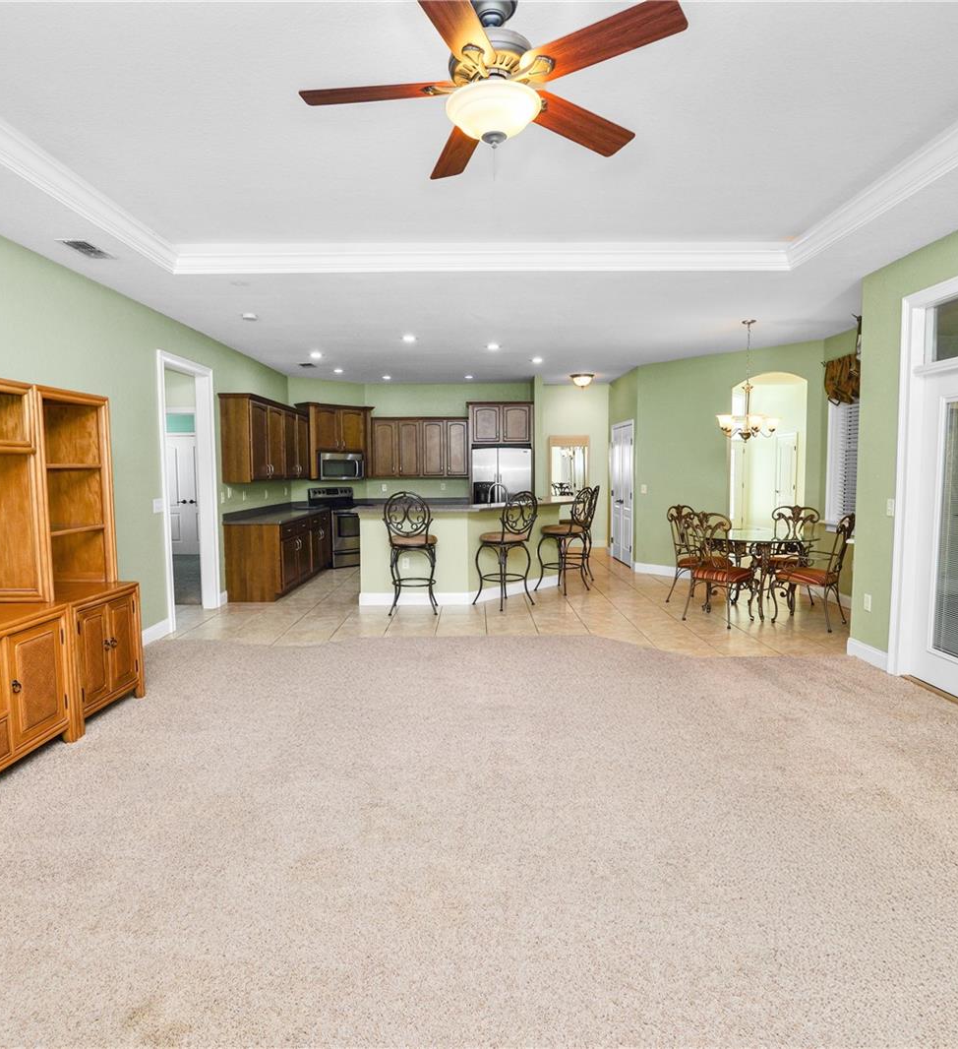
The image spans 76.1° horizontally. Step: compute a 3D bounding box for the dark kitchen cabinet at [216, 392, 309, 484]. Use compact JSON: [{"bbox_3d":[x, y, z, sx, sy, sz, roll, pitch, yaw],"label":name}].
[{"bbox_3d":[-2.747,-1.066,8.006,0.340,0.995,2.250,-1,5,-1],"label":"dark kitchen cabinet"}]

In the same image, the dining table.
[{"bbox_3d":[2.832,0.510,6.257,1.140,0.750,1.140,-1,5,-1],"label":"dining table"}]

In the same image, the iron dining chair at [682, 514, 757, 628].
[{"bbox_3d":[2.281,0.415,5.865,0.570,1.020,0.520,-5,7,-40],"label":"iron dining chair"}]

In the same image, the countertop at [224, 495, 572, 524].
[{"bbox_3d":[-0.789,-0.224,8.280,4.227,0.200,3.950,-1,5,-1],"label":"countertop"}]

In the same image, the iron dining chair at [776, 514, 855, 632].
[{"bbox_3d":[3.152,0.416,5.736,0.520,1.020,0.570,-6,7,-44],"label":"iron dining chair"}]

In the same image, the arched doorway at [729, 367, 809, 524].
[{"bbox_3d":[3.528,-0.522,7.468,0.875,2.575,0.150,4,7,44],"label":"arched doorway"}]

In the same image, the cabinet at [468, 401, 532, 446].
[{"bbox_3d":[0.342,-1.600,9.842,1.016,0.650,0.620,-1,5,-1],"label":"cabinet"}]

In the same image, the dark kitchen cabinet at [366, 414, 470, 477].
[{"bbox_3d":[-0.971,-1.254,10.005,1.601,0.975,0.330,-1,5,-1],"label":"dark kitchen cabinet"}]

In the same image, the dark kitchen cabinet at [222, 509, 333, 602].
[{"bbox_3d":[-2.584,0.349,8.126,0.620,0.880,2.320,-1,5,-1],"label":"dark kitchen cabinet"}]

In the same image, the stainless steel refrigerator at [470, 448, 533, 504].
[{"bbox_3d":[0.357,-0.301,9.845,0.919,1.800,0.760,-1,5,-1],"label":"stainless steel refrigerator"}]

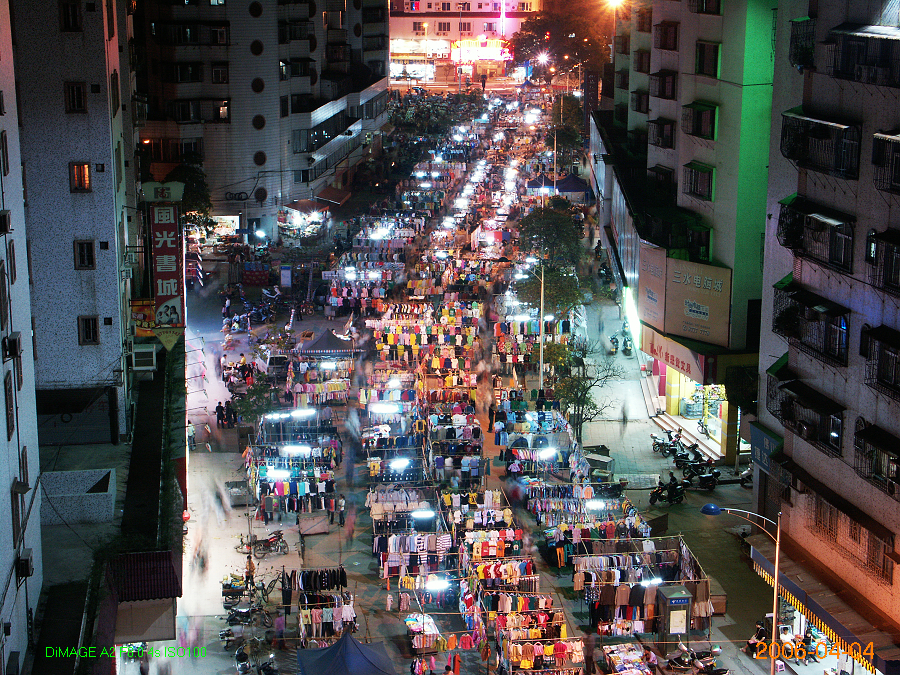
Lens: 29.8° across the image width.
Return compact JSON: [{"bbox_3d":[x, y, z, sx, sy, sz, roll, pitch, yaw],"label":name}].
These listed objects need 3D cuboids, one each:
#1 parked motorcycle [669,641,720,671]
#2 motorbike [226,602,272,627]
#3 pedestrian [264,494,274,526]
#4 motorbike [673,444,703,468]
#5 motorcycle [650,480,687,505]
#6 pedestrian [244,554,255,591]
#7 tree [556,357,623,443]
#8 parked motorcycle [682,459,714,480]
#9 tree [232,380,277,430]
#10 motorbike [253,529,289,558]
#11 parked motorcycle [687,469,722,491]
[{"bbox_3d":[9.564,12.476,65.697,1.950,1.100,0.720,3,14,13],"label":"parked motorcycle"},{"bbox_3d":[-8.285,11.412,69.890,1.930,1.070,0.730,2,14,9],"label":"motorbike"},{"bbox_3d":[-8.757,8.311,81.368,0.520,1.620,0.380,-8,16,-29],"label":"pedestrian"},{"bbox_3d":[12.840,6.408,90.459,1.850,1.100,0.700,-8,16,-29],"label":"motorbike"},{"bbox_3d":[10.920,7.804,84.704,1.880,1.120,0.720,-2,14,-7],"label":"motorcycle"},{"bbox_3d":[-8.740,10.244,73.491,0.520,1.620,0.380,0,14,0],"label":"pedestrian"},{"bbox_3d":[7.703,3.636,93.302,3.900,5.100,3.600,0,14,0],"label":"tree"},{"bbox_3d":[13.187,6.732,89.184,1.920,1.080,0.730,-7,16,-28],"label":"parked motorcycle"},{"bbox_3d":[-10.986,3.945,94.556,2.600,3.800,2.600,2,14,8],"label":"tree"},{"bbox_3d":[-8.186,9.576,77.392,1.870,1.060,0.730,-5,15,-21],"label":"motorbike"},{"bbox_3d":[12.967,7.292,86.815,1.880,1.120,0.720,3,14,11],"label":"parked motorcycle"}]

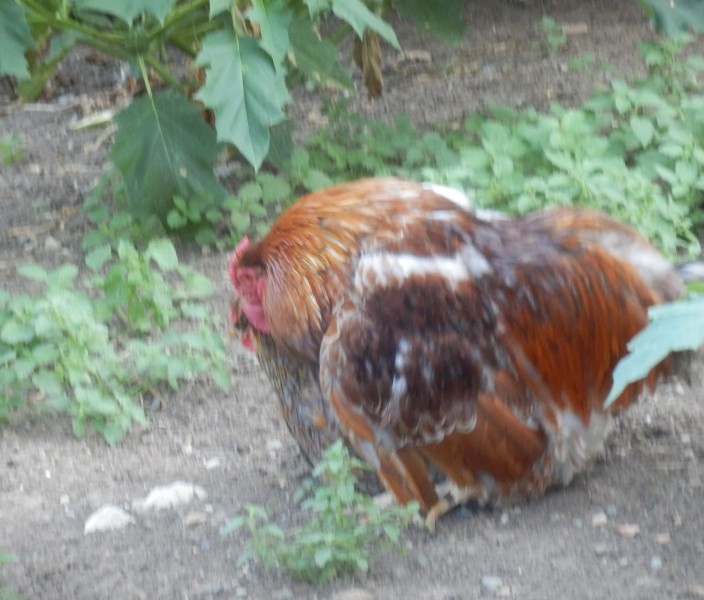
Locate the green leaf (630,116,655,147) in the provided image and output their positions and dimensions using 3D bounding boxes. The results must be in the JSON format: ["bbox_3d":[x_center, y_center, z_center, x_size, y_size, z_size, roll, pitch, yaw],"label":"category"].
[{"bbox_3d":[0.330,-0.192,5.200,0.027,0.032,0.016,0,18,0],"label":"green leaf"}]

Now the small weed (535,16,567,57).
[{"bbox_3d":[0.253,-0.335,5.810,0.043,0.045,0.038,0,18,0],"label":"small weed"}]

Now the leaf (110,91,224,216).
[{"bbox_3d":[-0.204,-0.162,5.070,0.125,0.140,0.060,0,18,0],"label":"leaf"}]

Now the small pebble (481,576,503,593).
[{"bbox_3d":[0.124,0.254,4.080,0.019,0.012,0.017,0,18,0],"label":"small pebble"}]

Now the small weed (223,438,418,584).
[{"bbox_3d":[-0.029,0.192,4.150,0.175,0.115,0.140,0,18,0],"label":"small weed"}]

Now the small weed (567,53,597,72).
[{"bbox_3d":[0.288,-0.298,5.740,0.037,0.020,0.033,0,18,0],"label":"small weed"}]

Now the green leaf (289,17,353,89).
[{"bbox_3d":[-0.036,-0.285,5.250,0.080,0.085,0.045,0,18,0],"label":"green leaf"}]

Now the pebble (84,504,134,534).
[{"bbox_3d":[-0.224,0.203,4.230,0.046,0.022,0.034,0,18,0],"label":"pebble"}]

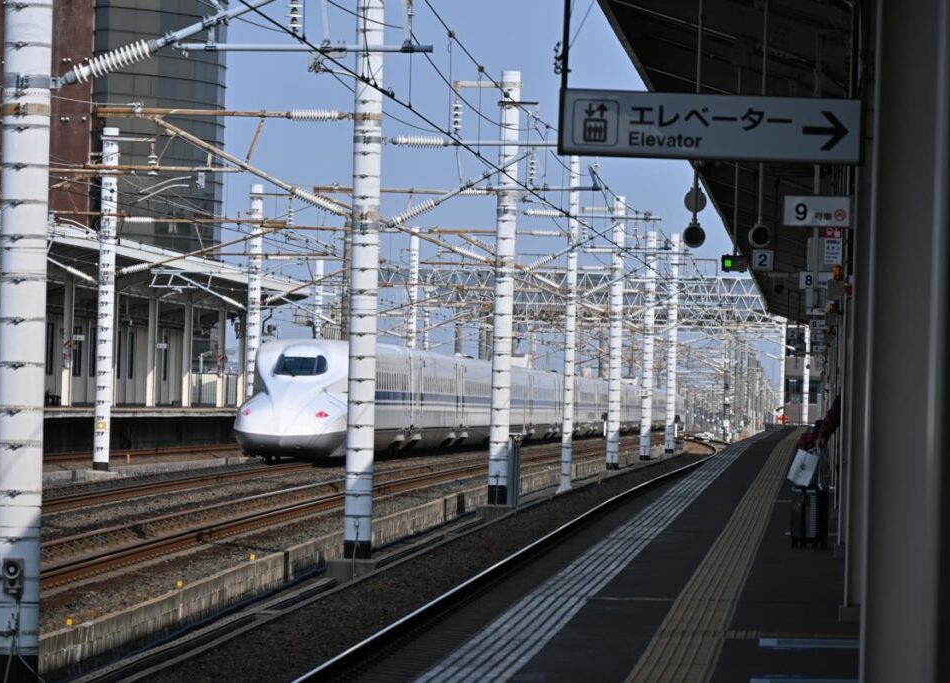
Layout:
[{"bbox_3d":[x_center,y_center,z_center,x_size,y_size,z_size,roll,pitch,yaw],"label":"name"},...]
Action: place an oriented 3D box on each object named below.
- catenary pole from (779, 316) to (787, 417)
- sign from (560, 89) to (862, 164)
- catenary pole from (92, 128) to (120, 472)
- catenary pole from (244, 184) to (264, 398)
[{"bbox_3d":[18.502,2.154,320.000,0.280,8.662,0.280,2,0,4],"label":"catenary pole"},{"bbox_3d":[1.328,-1.210,30.000,1.695,0.375,0.120,2,0,4],"label":"sign"},{"bbox_3d":[-10.546,-1.175,152.000,0.437,9.827,0.437,2,0,4],"label":"catenary pole"},{"bbox_3d":[-7.892,-0.759,190.000,0.440,9.701,0.440,2,0,4],"label":"catenary pole"}]

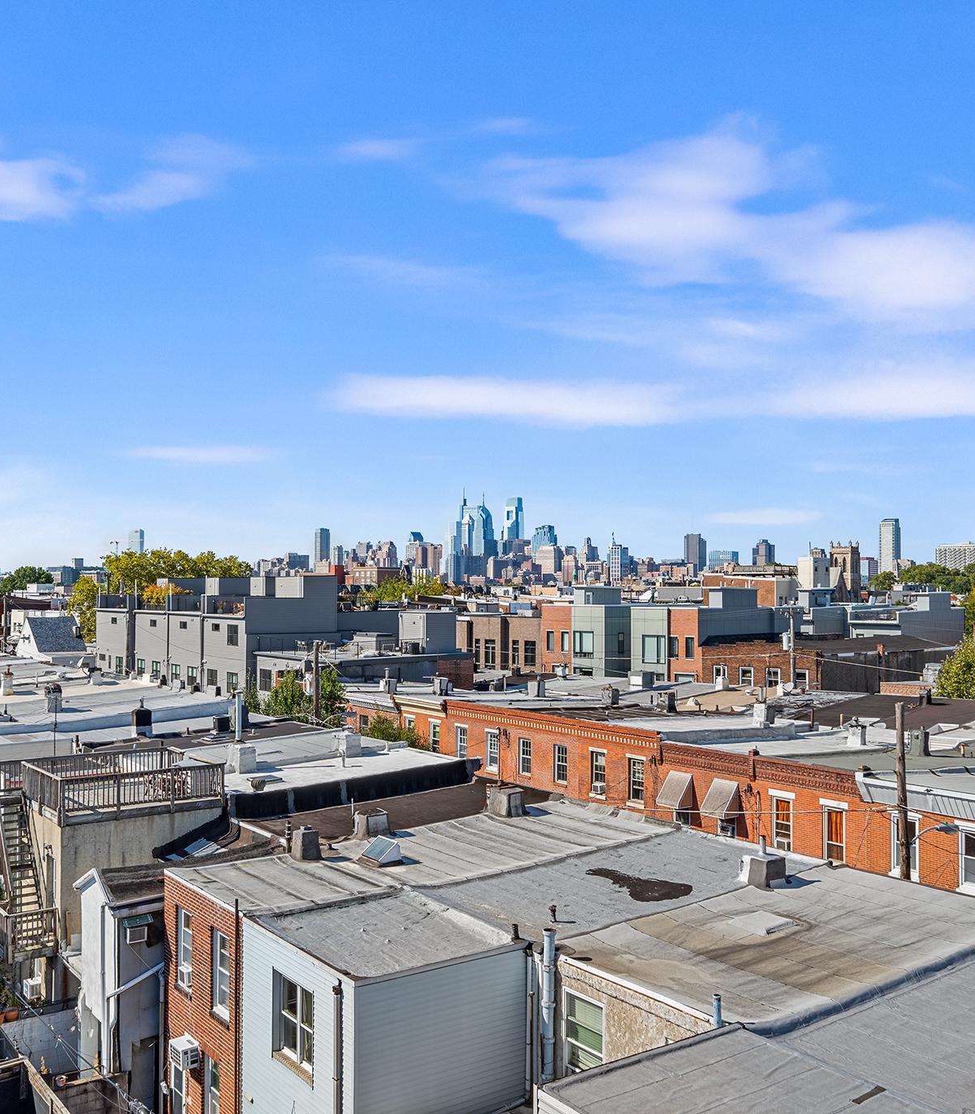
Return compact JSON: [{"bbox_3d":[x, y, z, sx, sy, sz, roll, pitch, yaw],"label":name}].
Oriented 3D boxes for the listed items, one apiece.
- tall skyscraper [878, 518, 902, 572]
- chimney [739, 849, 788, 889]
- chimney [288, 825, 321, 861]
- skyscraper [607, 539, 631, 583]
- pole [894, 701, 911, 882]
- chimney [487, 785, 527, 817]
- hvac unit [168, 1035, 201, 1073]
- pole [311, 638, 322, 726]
[{"bbox_3d":[833.423,-6.074,2306.081,26.500,151.723,44.000,-1,-2,37],"label":"tall skyscraper"},{"bbox_3d":[5.665,6.390,22.757,0.620,0.620,0.720,1,-2,-37],"label":"chimney"},{"bbox_3d":[-4.122,6.474,25.165,0.500,0.660,0.580,1,-2,-37],"label":"chimney"},{"bbox_3d":[323.726,19.600,2735.000,31.000,103.000,37.000,-1,-2,37],"label":"skyscraper"},{"bbox_3d":[8.343,7.698,22.073,0.300,9.651,0.300,1,-2,-36],"label":"pole"},{"bbox_3d":[0.474,5.845,26.808,0.520,0.660,0.840,1,-2,-36],"label":"chimney"},{"bbox_3d":[-5.833,9.627,21.698,0.480,0.400,0.690,1,-2,-36],"label":"hvac unit"},{"bbox_3d":[-7.123,8.489,46.400,0.320,10.200,0.320,1,-2,-37],"label":"pole"}]

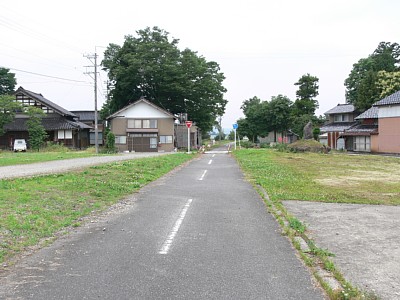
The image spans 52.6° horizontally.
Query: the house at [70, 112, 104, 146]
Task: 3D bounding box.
[{"bbox_3d":[-17.631,-2.964,62.543,6.500,5.800,5.800,0,2,-5],"label":"house"}]

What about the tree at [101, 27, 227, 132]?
[{"bbox_3d":[-6.474,-11.162,71.728,22.000,21.700,18.500,0,2,0],"label":"tree"}]

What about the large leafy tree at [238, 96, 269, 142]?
[{"bbox_3d":[7.590,-3.941,57.915,4.400,7.600,4.300,0,2,0],"label":"large leafy tree"}]

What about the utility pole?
[{"bbox_3d":[-12.072,-5.198,45.077,1.600,11.200,0.500,0,2,0],"label":"utility pole"}]

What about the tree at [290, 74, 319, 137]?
[{"bbox_3d":[16.244,-6.073,62.860,4.400,11.600,4.200,0,2,0],"label":"tree"}]

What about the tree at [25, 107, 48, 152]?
[{"bbox_3d":[-20.052,-2.547,49.750,2.700,5.650,2.600,0,2,0],"label":"tree"}]

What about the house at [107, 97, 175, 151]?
[{"bbox_3d":[-7.551,-3.245,54.333,8.600,6.800,9.000,0,2,-4],"label":"house"}]

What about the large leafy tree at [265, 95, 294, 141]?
[{"bbox_3d":[11.170,-4.041,57.913,4.200,7.800,4.200,0,2,0],"label":"large leafy tree"}]

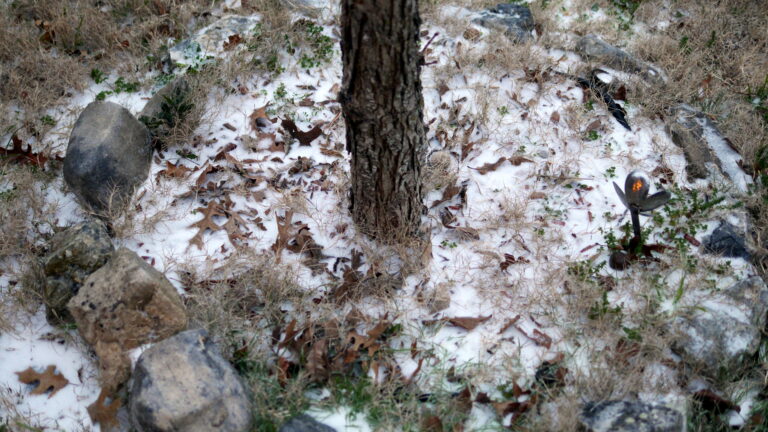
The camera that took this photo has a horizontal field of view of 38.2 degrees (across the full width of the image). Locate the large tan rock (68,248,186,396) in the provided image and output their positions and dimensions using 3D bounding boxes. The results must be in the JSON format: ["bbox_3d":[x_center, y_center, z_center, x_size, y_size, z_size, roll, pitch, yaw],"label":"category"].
[{"bbox_3d":[-0.487,0.197,2.124,0.210,0.180,0.260,7,44,7],"label":"large tan rock"}]

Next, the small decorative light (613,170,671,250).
[{"bbox_3d":[0.541,-0.013,2.329,0.120,0.201,0.100,4,40,13],"label":"small decorative light"}]

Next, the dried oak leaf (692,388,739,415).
[{"bbox_3d":[0.606,0.339,2.027,0.085,0.035,0.050,11,45,11],"label":"dried oak leaf"}]

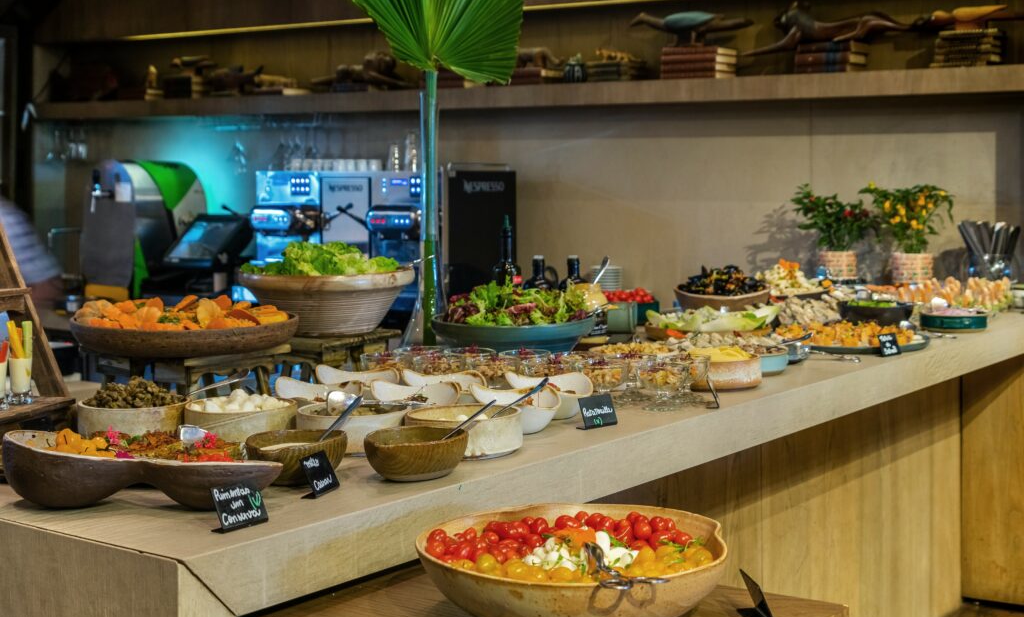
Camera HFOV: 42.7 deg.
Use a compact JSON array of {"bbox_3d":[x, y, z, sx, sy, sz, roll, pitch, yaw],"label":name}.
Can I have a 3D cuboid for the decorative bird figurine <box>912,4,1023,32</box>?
[{"bbox_3d":[1.622,-1.034,4.650,0.380,0.095,0.085,4,6,34],"label":"decorative bird figurine"}]

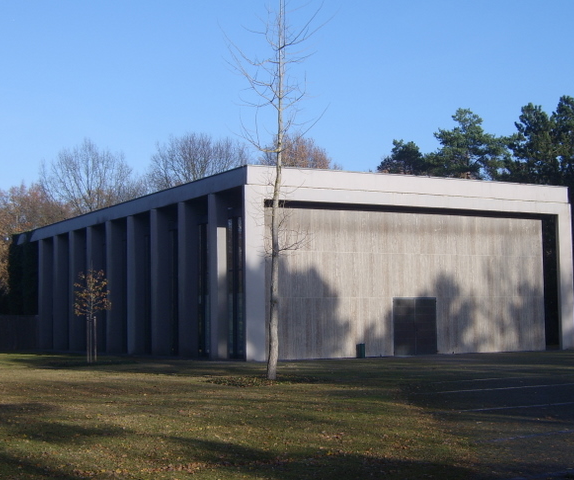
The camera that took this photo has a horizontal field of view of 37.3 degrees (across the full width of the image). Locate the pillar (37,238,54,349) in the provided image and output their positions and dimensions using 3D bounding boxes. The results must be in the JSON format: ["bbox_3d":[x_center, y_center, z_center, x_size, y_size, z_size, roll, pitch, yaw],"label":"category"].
[{"bbox_3d":[-16.301,3.650,57.410,0.640,7.263,0.720,3,-7,-34],"label":"pillar"}]

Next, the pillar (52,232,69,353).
[{"bbox_3d":[-14.633,3.392,54.947,0.640,7.263,0.720,3,-7,-34],"label":"pillar"}]

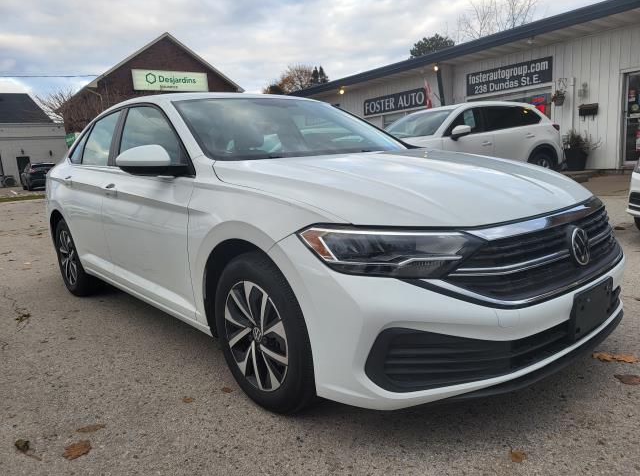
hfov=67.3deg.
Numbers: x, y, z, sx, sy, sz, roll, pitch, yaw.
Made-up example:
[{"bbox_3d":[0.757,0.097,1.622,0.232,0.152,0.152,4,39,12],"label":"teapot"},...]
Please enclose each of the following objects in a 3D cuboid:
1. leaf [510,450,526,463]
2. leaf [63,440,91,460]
[{"bbox_3d":[0.635,0.700,1.541,0.052,0.013,0.055,1,10,23],"label":"leaf"},{"bbox_3d":[-0.870,0.764,1.728,0.085,0.015,0.110,-7,10,-17],"label":"leaf"}]

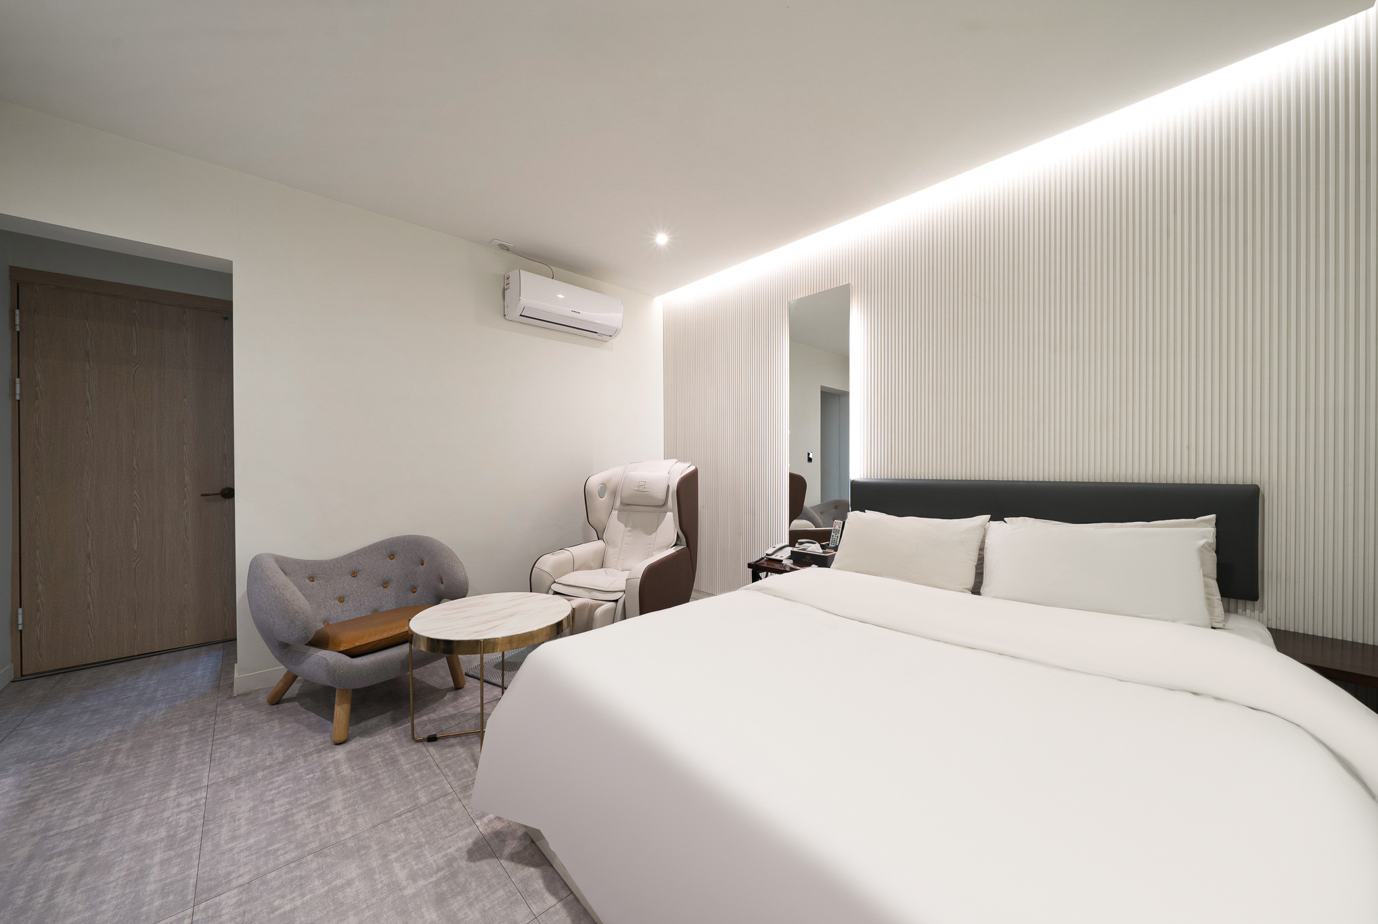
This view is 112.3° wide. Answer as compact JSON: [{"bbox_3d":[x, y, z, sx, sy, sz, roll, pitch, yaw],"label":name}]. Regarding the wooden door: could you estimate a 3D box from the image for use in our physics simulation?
[{"bbox_3d":[-3.156,0.079,2.680,0.870,2.060,0.070,-1,0,-44],"label":"wooden door"}]

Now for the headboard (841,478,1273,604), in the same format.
[{"bbox_3d":[1.532,0.298,2.232,0.080,0.415,1.535,-1,0,-44],"label":"headboard"}]

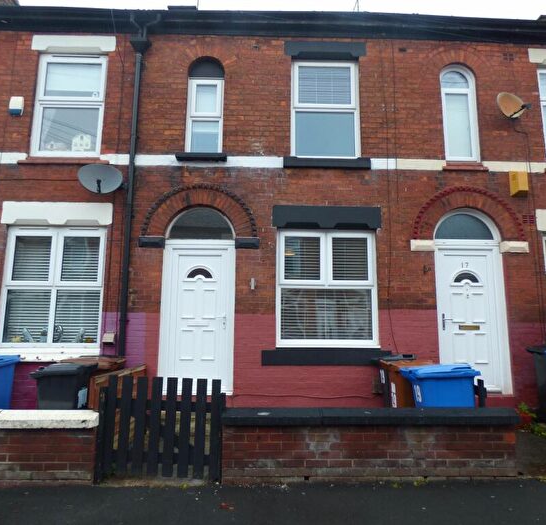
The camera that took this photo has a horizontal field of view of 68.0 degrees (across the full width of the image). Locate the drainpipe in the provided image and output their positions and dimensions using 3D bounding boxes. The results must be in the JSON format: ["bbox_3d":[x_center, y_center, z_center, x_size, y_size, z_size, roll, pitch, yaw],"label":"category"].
[{"bbox_3d":[-1.920,-0.802,5.524,0.379,5.705,0.180,1,-9,-2],"label":"drainpipe"}]

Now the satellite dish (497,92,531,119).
[{"bbox_3d":[3.398,-2.233,5.618,0.490,0.440,0.370,3,-9,-17],"label":"satellite dish"}]

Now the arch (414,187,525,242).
[{"bbox_3d":[2.774,-0.698,5.784,1.612,0.801,0.130,1,-9,-2],"label":"arch"}]

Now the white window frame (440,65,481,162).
[{"bbox_3d":[2.817,-2.262,6.145,0.561,1.576,0.080,1,-9,-2],"label":"white window frame"}]

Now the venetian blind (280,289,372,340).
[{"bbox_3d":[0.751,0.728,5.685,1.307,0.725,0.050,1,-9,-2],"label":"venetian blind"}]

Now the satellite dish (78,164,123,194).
[{"bbox_3d":[-2.261,-1.136,5.293,0.560,0.480,0.370,3,-9,-17],"label":"satellite dish"}]

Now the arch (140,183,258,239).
[{"bbox_3d":[-1.012,-0.723,5.651,1.598,0.782,0.130,1,-9,-2],"label":"arch"}]

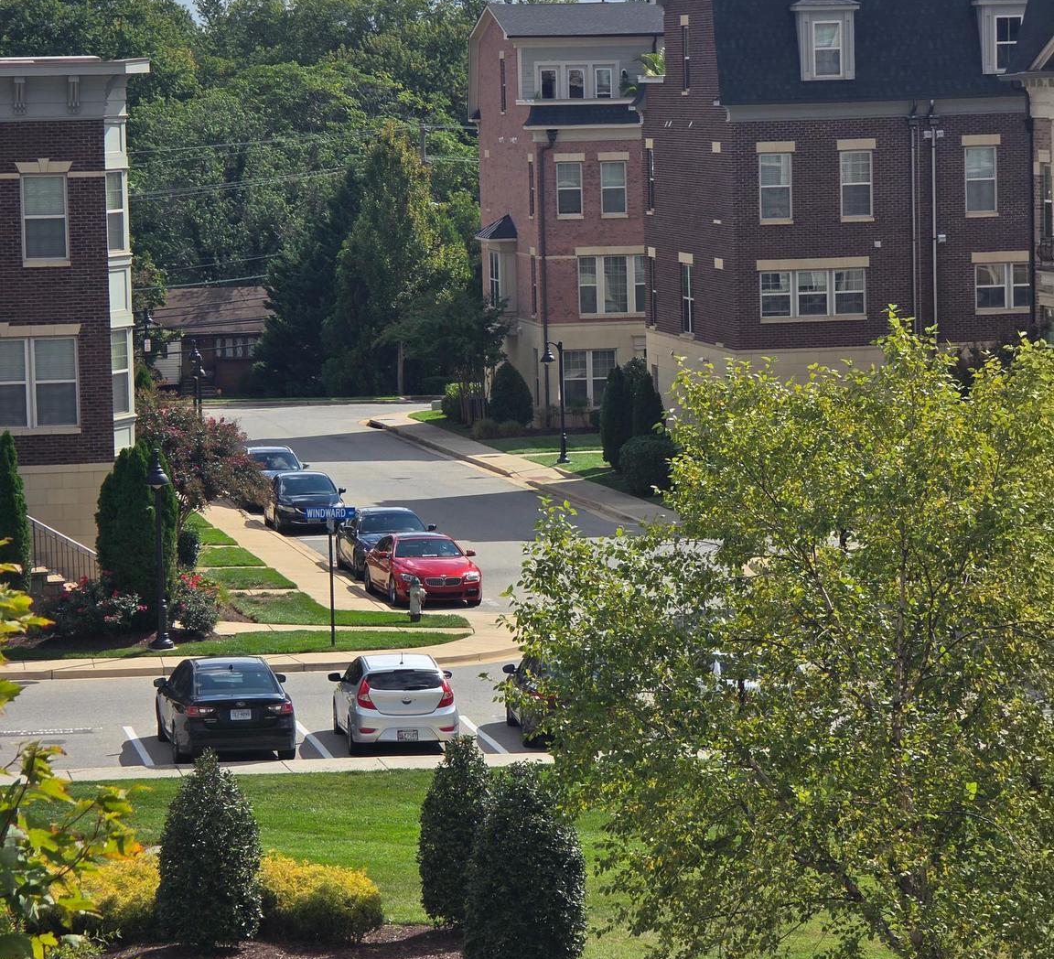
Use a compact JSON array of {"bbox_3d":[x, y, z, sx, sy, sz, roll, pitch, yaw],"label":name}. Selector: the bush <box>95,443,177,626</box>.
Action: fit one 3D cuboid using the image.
[{"bbox_3d":[-7.366,1.050,87.849,1.500,3.480,1.500,-2,5,-10],"label":"bush"}]

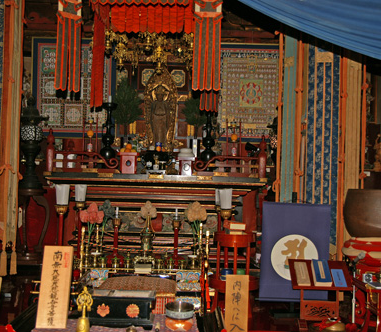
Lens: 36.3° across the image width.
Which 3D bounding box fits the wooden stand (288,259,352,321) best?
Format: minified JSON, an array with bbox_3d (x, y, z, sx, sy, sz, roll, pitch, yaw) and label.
[{"bbox_3d":[0.840,0.825,3.820,0.400,0.410,0.230,1,-1,0],"label":"wooden stand"}]

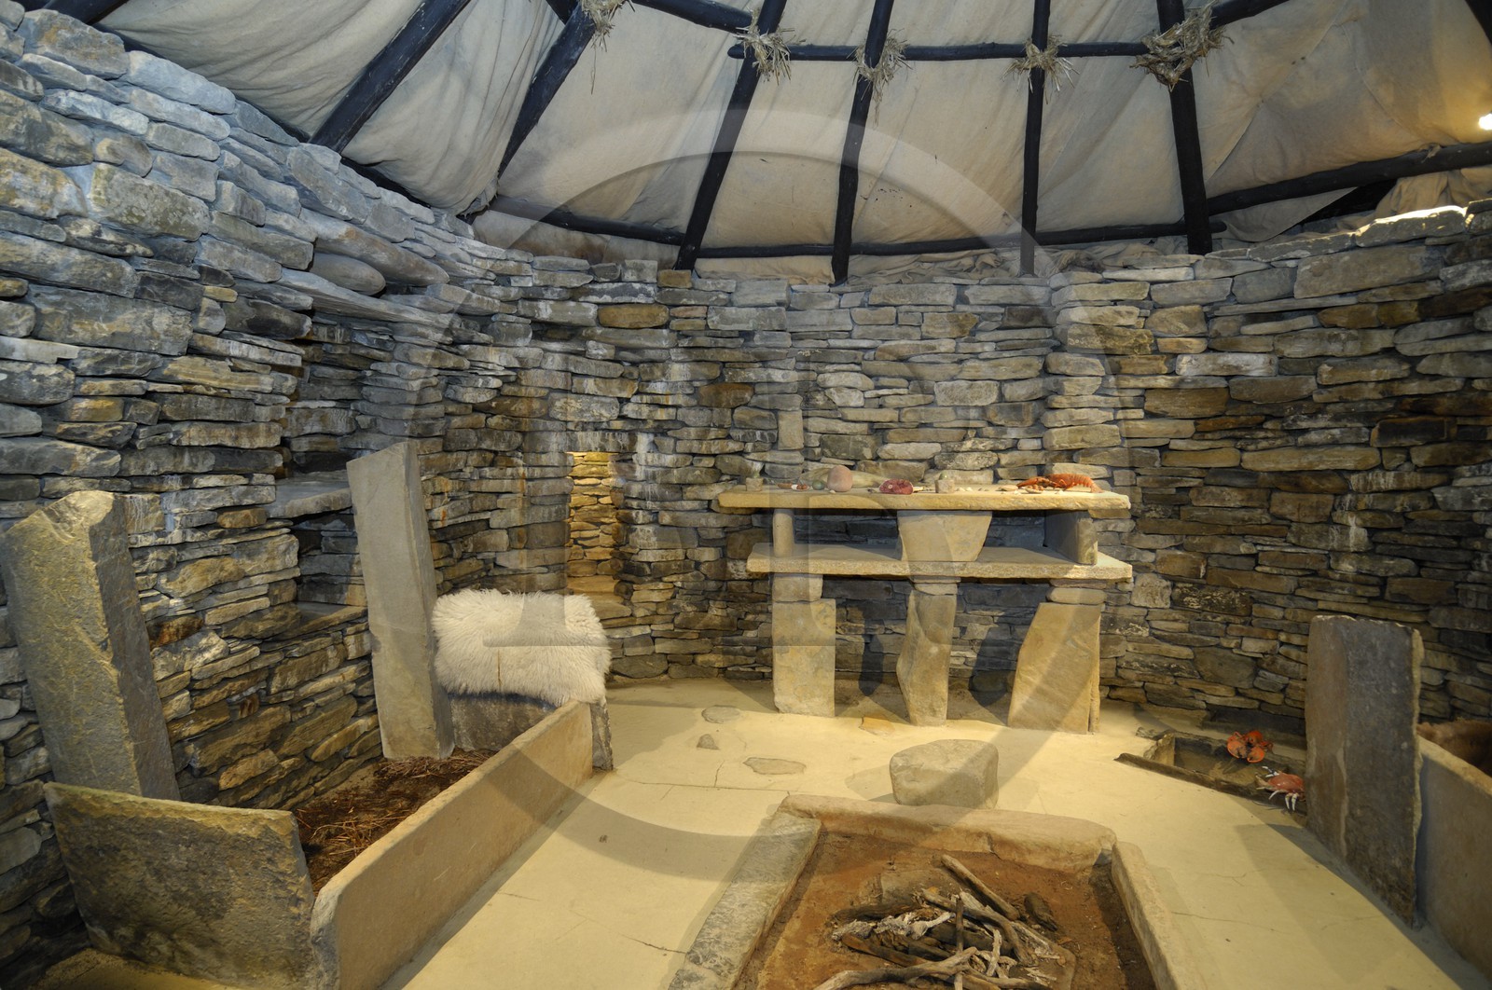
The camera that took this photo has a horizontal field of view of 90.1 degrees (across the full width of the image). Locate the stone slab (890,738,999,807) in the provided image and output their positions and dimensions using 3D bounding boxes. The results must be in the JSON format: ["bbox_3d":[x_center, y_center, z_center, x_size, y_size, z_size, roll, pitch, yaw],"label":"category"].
[{"bbox_3d":[0.835,1.153,3.197,0.440,0.190,0.310,0,2,8],"label":"stone slab"}]

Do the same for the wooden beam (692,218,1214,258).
[{"bbox_3d":[1.201,-1.559,4.510,3.145,0.075,0.075,0,2,9],"label":"wooden beam"}]

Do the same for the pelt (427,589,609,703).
[{"bbox_3d":[-1.045,0.708,3.470,0.800,0.470,0.260,0,2,11],"label":"pelt"}]

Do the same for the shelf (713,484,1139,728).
[{"bbox_3d":[0.964,0.595,4.326,2.150,1.220,0.600,0,2,12],"label":"shelf"}]

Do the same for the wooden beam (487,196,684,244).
[{"bbox_3d":[-0.939,-1.618,4.500,1.275,0.085,0.085,-1,2,-23],"label":"wooden beam"}]

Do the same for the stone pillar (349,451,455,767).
[{"bbox_3d":[-1.555,0.495,3.383,0.270,1.440,0.130,-6,1,11],"label":"stone pillar"}]

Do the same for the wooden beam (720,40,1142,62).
[{"bbox_3d":[0.993,-2.255,3.787,2.171,0.068,0.068,1,3,3],"label":"wooden beam"}]

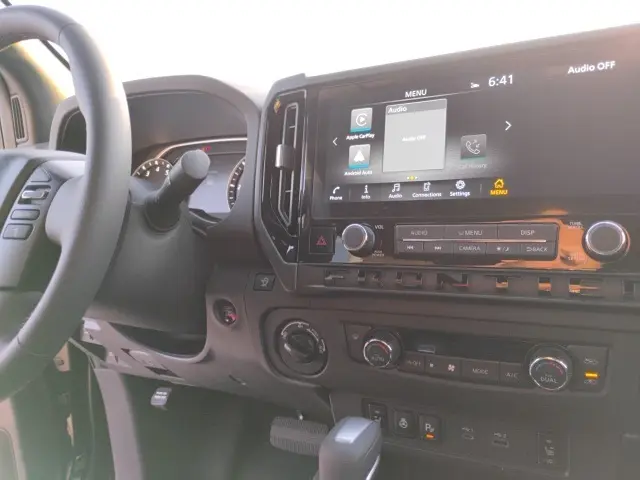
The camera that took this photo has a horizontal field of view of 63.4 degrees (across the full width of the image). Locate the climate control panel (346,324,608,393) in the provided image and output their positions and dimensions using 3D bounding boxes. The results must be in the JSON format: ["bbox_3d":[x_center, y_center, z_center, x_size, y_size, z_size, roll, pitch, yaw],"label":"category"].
[{"bbox_3d":[0.122,0.100,0.442,0.218,0.037,0.025,0,3,27],"label":"climate control panel"}]

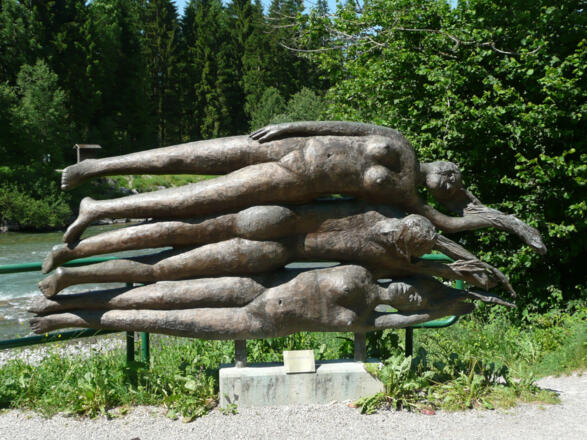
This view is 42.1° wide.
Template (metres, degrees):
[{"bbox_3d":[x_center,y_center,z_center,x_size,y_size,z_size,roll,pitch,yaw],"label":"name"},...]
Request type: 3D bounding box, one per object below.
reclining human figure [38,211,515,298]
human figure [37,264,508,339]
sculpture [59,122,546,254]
[{"bbox_3d":[-0.047,0.242,5.872,3.640,0.630,0.500,0,2,-10],"label":"reclining human figure"},{"bbox_3d":[-0.083,0.607,5.865,3.680,0.460,0.500,0,2,-10],"label":"human figure"},{"bbox_3d":[0.154,-0.240,5.907,3.760,0.970,0.550,0,2,-10],"label":"sculpture"}]

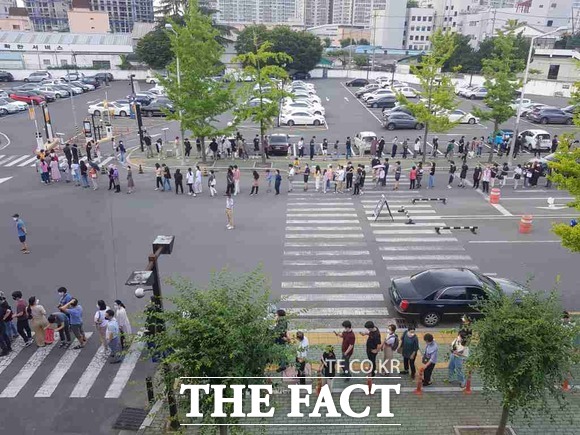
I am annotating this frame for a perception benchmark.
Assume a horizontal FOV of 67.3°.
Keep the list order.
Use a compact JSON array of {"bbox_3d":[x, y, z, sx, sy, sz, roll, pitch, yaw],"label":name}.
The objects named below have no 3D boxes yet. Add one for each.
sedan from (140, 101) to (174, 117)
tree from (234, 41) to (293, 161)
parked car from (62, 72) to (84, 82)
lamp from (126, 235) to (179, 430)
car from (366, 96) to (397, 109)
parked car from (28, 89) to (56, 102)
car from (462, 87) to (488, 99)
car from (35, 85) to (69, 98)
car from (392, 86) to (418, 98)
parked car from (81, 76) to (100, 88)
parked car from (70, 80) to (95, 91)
[{"bbox_3d":[-14.851,-12.644,50.846,4.750,1.500,1.840,0,22,1],"label":"sedan"},{"bbox_3d":[-1.999,-8.324,32.115,4.150,8.955,4.100,1,22,0],"label":"tree"},{"bbox_3d":[-40.954,-26.601,82.476,3.750,1.560,1.680,-2,22,-8],"label":"parked car"},{"bbox_3d":[-2.735,2.781,9.393,0.750,4.500,2.050,0,22,0],"label":"lamp"},{"bbox_3d":[12.651,-15.718,59.055,4.350,1.460,1.790,1,22,0],"label":"car"},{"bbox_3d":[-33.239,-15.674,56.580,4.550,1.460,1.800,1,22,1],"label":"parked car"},{"bbox_3d":[29.625,-19.407,68.052,4.500,1.550,1.820,1,22,0],"label":"car"},{"bbox_3d":[-36.060,-18.876,65.827,4.600,1.460,1.800,0,22,1],"label":"car"},{"bbox_3d":[18.382,-19.505,68.300,4.350,1.580,1.800,0,22,0],"label":"car"},{"bbox_3d":[-33.278,-22.059,71.500,4.500,1.480,1.800,0,22,0],"label":"parked car"},{"bbox_3d":[-33.202,-20.753,68.800,4.550,1.460,1.800,0,22,0],"label":"parked car"}]

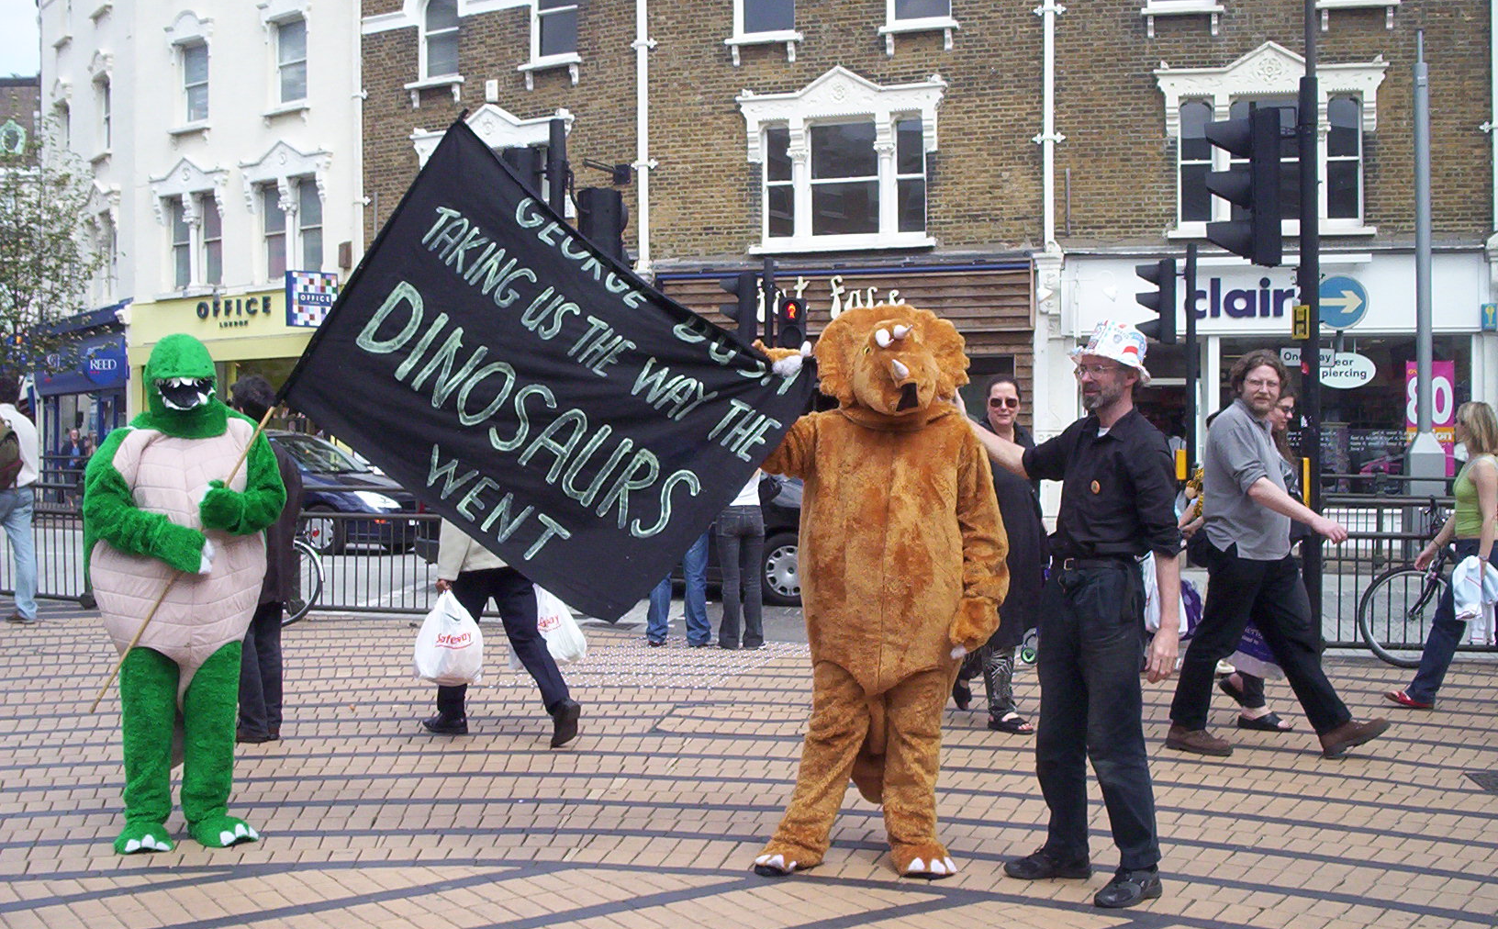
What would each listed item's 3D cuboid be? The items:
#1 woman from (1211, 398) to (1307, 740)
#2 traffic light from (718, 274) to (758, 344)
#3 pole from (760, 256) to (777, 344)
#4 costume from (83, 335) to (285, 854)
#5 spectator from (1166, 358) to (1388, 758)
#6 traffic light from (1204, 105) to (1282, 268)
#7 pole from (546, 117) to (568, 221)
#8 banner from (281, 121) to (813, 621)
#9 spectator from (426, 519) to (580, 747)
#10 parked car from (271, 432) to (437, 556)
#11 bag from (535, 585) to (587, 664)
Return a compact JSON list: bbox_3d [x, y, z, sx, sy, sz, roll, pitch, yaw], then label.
[{"bbox_3d":[2.483,0.460,8.030,0.620,1.640,0.500,0,1,13],"label":"woman"},{"bbox_3d":[-0.126,-1.829,19.800,0.450,0.970,0.310,0,3,13],"label":"traffic light"},{"bbox_3d":[0.249,-0.703,19.258,0.120,3.450,0.120,0,1,16],"label":"pole"},{"bbox_3d":[-2.061,0.449,6.000,0.710,1.810,0.660,-1,3,-25],"label":"costume"},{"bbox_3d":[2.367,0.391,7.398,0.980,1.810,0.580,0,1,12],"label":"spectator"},{"bbox_3d":[3.149,-1.772,10.500,0.480,1.020,0.340,0,1,16],"label":"traffic light"},{"bbox_3d":[-1.405,-0.698,12.254,0.130,3.800,0.130,0,1,16],"label":"pole"},{"bbox_3d":[-0.698,-0.320,5.600,1.430,1.170,0.140,33,3,2],"label":"banner"},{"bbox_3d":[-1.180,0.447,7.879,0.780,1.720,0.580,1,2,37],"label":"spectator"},{"bbox_3d":[-5.770,0.310,19.580,3.780,1.420,1.660,0,3,12],"label":"parked car"},{"bbox_3d":[-0.963,0.762,8.100,0.340,0.440,0.220,-1,1,-6],"label":"bag"}]

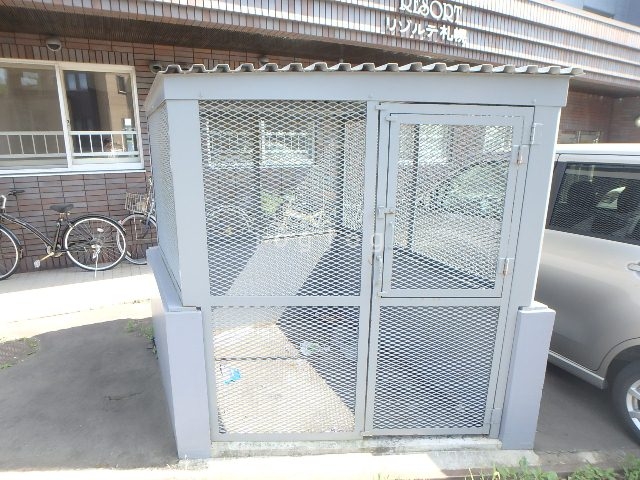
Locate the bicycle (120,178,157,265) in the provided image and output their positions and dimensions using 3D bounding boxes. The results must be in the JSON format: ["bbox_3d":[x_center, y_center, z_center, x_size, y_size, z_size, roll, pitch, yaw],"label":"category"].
[{"bbox_3d":[-1.781,-0.273,5.281,1.780,1.120,0.560,-7,17,-24],"label":"bicycle"}]

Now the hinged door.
[{"bbox_3d":[0.590,-0.138,1.785,0.615,0.850,0.050,0,14,-2],"label":"hinged door"}]

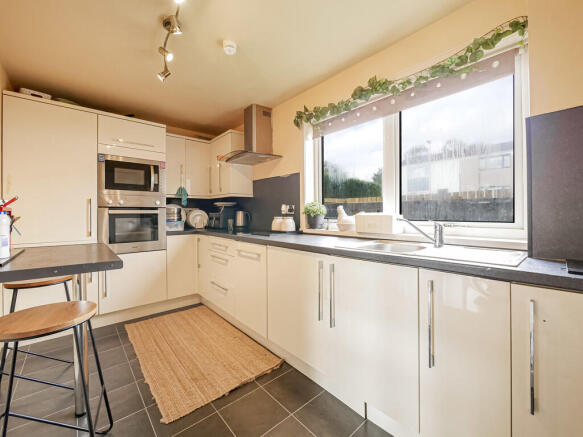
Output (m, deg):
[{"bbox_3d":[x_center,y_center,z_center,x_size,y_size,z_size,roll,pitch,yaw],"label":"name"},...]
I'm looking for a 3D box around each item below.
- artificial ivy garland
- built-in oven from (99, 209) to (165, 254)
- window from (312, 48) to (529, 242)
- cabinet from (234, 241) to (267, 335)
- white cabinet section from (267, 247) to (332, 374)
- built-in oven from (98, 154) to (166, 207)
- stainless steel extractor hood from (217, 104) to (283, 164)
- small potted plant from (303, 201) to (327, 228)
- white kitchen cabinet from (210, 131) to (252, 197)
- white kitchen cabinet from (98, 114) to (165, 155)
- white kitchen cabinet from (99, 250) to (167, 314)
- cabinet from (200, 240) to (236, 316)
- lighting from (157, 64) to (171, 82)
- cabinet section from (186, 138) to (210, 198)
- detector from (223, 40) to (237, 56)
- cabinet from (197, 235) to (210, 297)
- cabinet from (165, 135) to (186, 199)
[{"bbox_3d":[0.578,-0.972,1.778,0.100,0.230,1.720,-1,1,-42],"label":"artificial ivy garland"},{"bbox_3d":[-1.825,0.115,2.703,0.600,0.475,0.540,-1,2,-39],"label":"built-in oven"},{"bbox_3d":[0.774,-0.442,1.890,0.090,1.055,1.595,-1,1,-42],"label":"window"},{"bbox_3d":[-0.148,0.570,2.224,0.570,0.730,0.528,-1,1,-42],"label":"cabinet"},{"bbox_3d":[0.228,0.579,1.815,0.570,0.742,0.605,-1,1,-42],"label":"white cabinet section"},{"bbox_3d":[-1.825,-0.385,2.703,0.600,0.520,0.540,-1,2,-39],"label":"built-in oven"},{"bbox_3d":[-0.463,-0.964,2.686,0.470,0.610,0.600,-1,2,-42],"label":"stainless steel extractor hood"},{"bbox_3d":[0.244,-0.040,2.400,0.220,0.285,0.220,0,2,0],"label":"small potted plant"},{"bbox_3d":[-0.812,-0.678,3.176,0.310,0.770,0.600,-1,2,-42],"label":"white kitchen cabinet"},{"bbox_3d":[-1.830,-0.883,2.710,0.600,0.285,0.560,-1,2,-39],"label":"white kitchen cabinet"},{"bbox_3d":[-1.823,0.648,2.687,0.598,0.575,0.570,-1,1,-42],"label":"white kitchen cabinet"},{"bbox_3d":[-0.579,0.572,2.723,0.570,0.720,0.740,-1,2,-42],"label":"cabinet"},{"bbox_3d":[-1.016,-1.143,1.870,0.100,0.120,0.080,0,1,0],"label":"lighting"},{"bbox_3d":[-1.347,-0.661,3.255,0.316,0.745,0.320,-1,1,-42],"label":"cabinet section"},{"bbox_3d":[-0.452,-1.240,1.720,0.100,0.045,0.100,0,1,0],"label":"detector"},{"bbox_3d":[-0.838,0.564,2.985,0.570,0.730,0.310,-1,1,-42],"label":"cabinet"},{"bbox_3d":[-1.574,-0.655,3.056,0.295,0.740,0.320,-1,1,-42],"label":"cabinet"}]

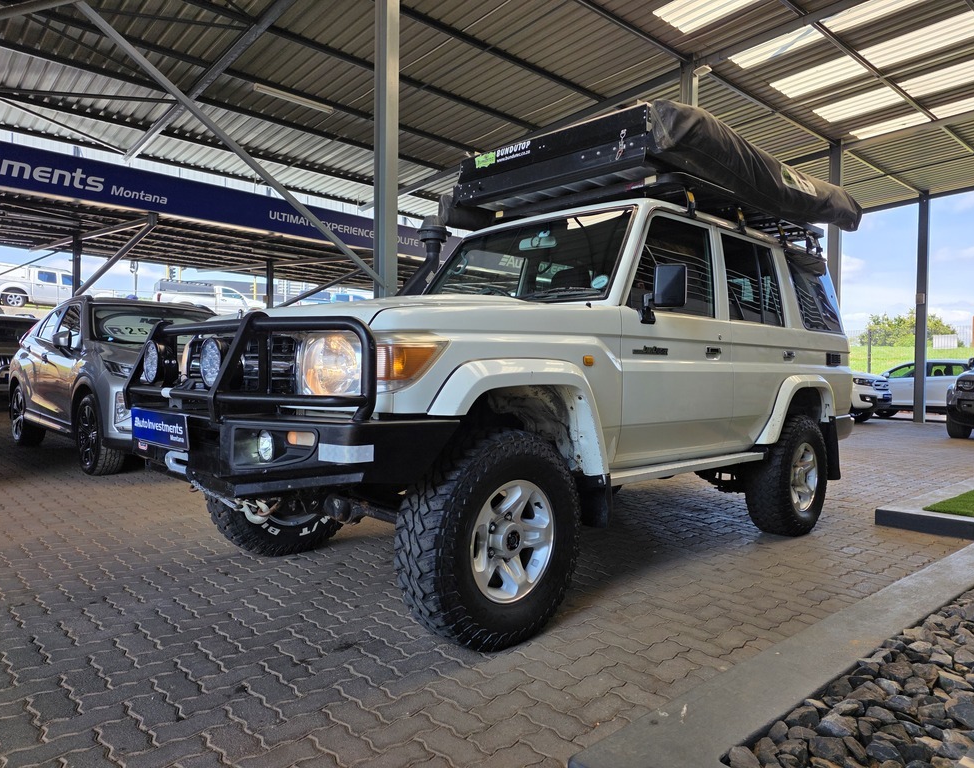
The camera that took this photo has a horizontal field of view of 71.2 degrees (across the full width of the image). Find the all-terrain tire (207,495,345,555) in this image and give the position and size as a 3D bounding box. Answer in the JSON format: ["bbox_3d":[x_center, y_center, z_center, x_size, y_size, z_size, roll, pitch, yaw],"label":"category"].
[{"bbox_3d":[-1.091,0.538,3.724,0.800,0.800,0.270,0,1,-43],"label":"all-terrain tire"}]

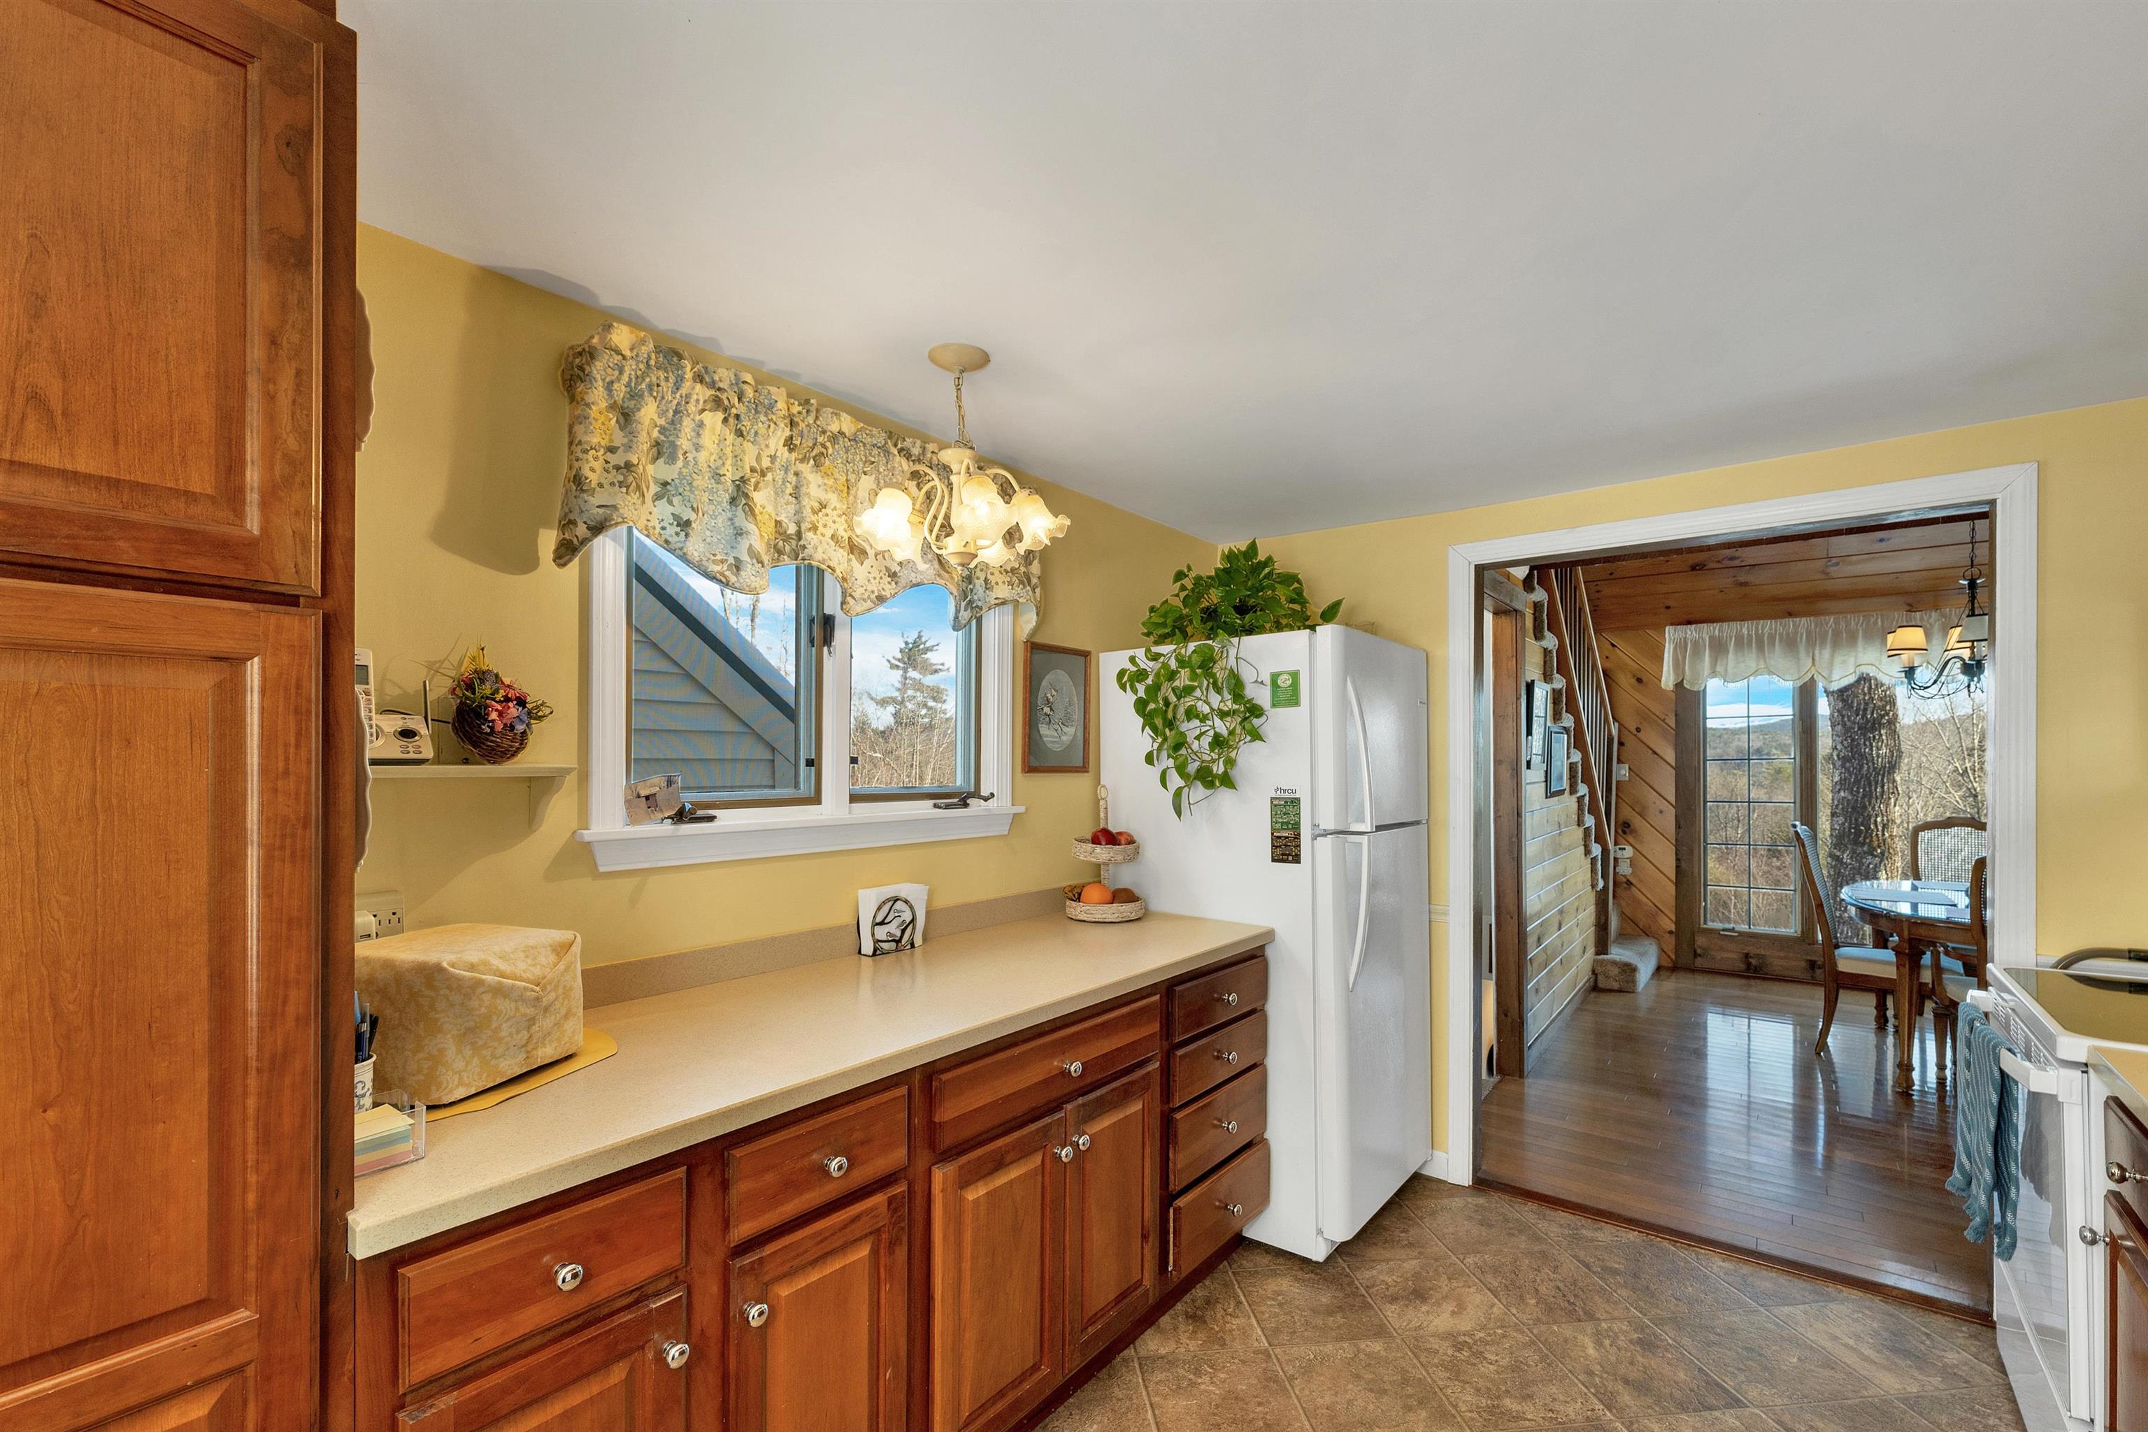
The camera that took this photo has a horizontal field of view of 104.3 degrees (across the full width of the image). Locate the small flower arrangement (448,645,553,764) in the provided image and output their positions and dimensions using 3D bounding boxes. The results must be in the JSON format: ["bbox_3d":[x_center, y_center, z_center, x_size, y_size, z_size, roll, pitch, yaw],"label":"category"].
[{"bbox_3d":[-0.988,-0.014,1.440,0.140,0.200,0.155,-1,-3,41],"label":"small flower arrangement"}]

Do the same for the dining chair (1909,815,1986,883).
[{"bbox_3d":[4.765,1.106,4.404,0.542,1.108,0.611,-2,-3,40],"label":"dining chair"}]

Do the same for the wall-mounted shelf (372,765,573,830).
[{"bbox_3d":[-1.053,0.145,1.385,0.202,0.122,0.340,-2,-3,40],"label":"wall-mounted shelf"}]

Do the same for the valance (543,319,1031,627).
[{"bbox_3d":[-0.539,-0.472,1.997,0.120,0.460,1.245,-1,-3,41],"label":"valance"}]

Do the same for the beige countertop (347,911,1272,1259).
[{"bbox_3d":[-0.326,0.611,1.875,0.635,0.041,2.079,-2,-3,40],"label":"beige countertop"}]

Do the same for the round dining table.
[{"bbox_3d":[4.295,1.247,3.813,1.182,0.763,1.576,-2,-3,40],"label":"round dining table"}]

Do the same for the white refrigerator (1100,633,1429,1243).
[{"bbox_3d":[0.664,0.664,2.885,0.882,1.770,0.744,-2,-3,40],"label":"white refrigerator"}]

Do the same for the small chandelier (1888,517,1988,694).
[{"bbox_3d":[4.224,-0.517,3.944,0.571,0.830,0.571,-2,-3,40],"label":"small chandelier"}]

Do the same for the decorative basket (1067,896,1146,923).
[{"bbox_3d":[0.100,0.579,2.560,0.245,0.060,0.245,0,-2,0],"label":"decorative basket"}]

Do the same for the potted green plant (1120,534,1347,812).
[{"bbox_3d":[0.516,-0.126,2.688,0.680,0.880,0.500,-1,-3,41],"label":"potted green plant"}]

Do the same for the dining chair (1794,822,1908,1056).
[{"bbox_3d":[3.800,1.050,3.950,0.500,1.070,0.580,2,-3,-44],"label":"dining chair"}]

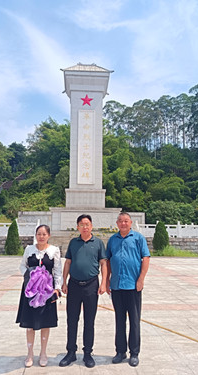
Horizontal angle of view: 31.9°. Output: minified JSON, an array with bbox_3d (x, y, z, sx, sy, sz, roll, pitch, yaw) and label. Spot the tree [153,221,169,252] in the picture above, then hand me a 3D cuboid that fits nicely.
[{"bbox_3d":[4.772,3.825,26.904,1.300,2.443,1.300,1,-8,-4],"label":"tree"}]

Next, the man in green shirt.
[{"bbox_3d":[-0.169,1.176,4.131,0.550,1.702,0.340,0,-8,0],"label":"man in green shirt"}]

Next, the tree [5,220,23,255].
[{"bbox_3d":[-6.405,3.768,26.064,1.200,2.566,1.200,1,-8,-4],"label":"tree"}]

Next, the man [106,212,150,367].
[{"bbox_3d":[0.349,1.175,4.207,0.550,1.736,0.360,-1,-8,7],"label":"man"}]

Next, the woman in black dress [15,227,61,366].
[{"bbox_3d":[-0.715,1.231,4.097,0.540,1.572,0.380,1,-8,-3],"label":"woman in black dress"}]

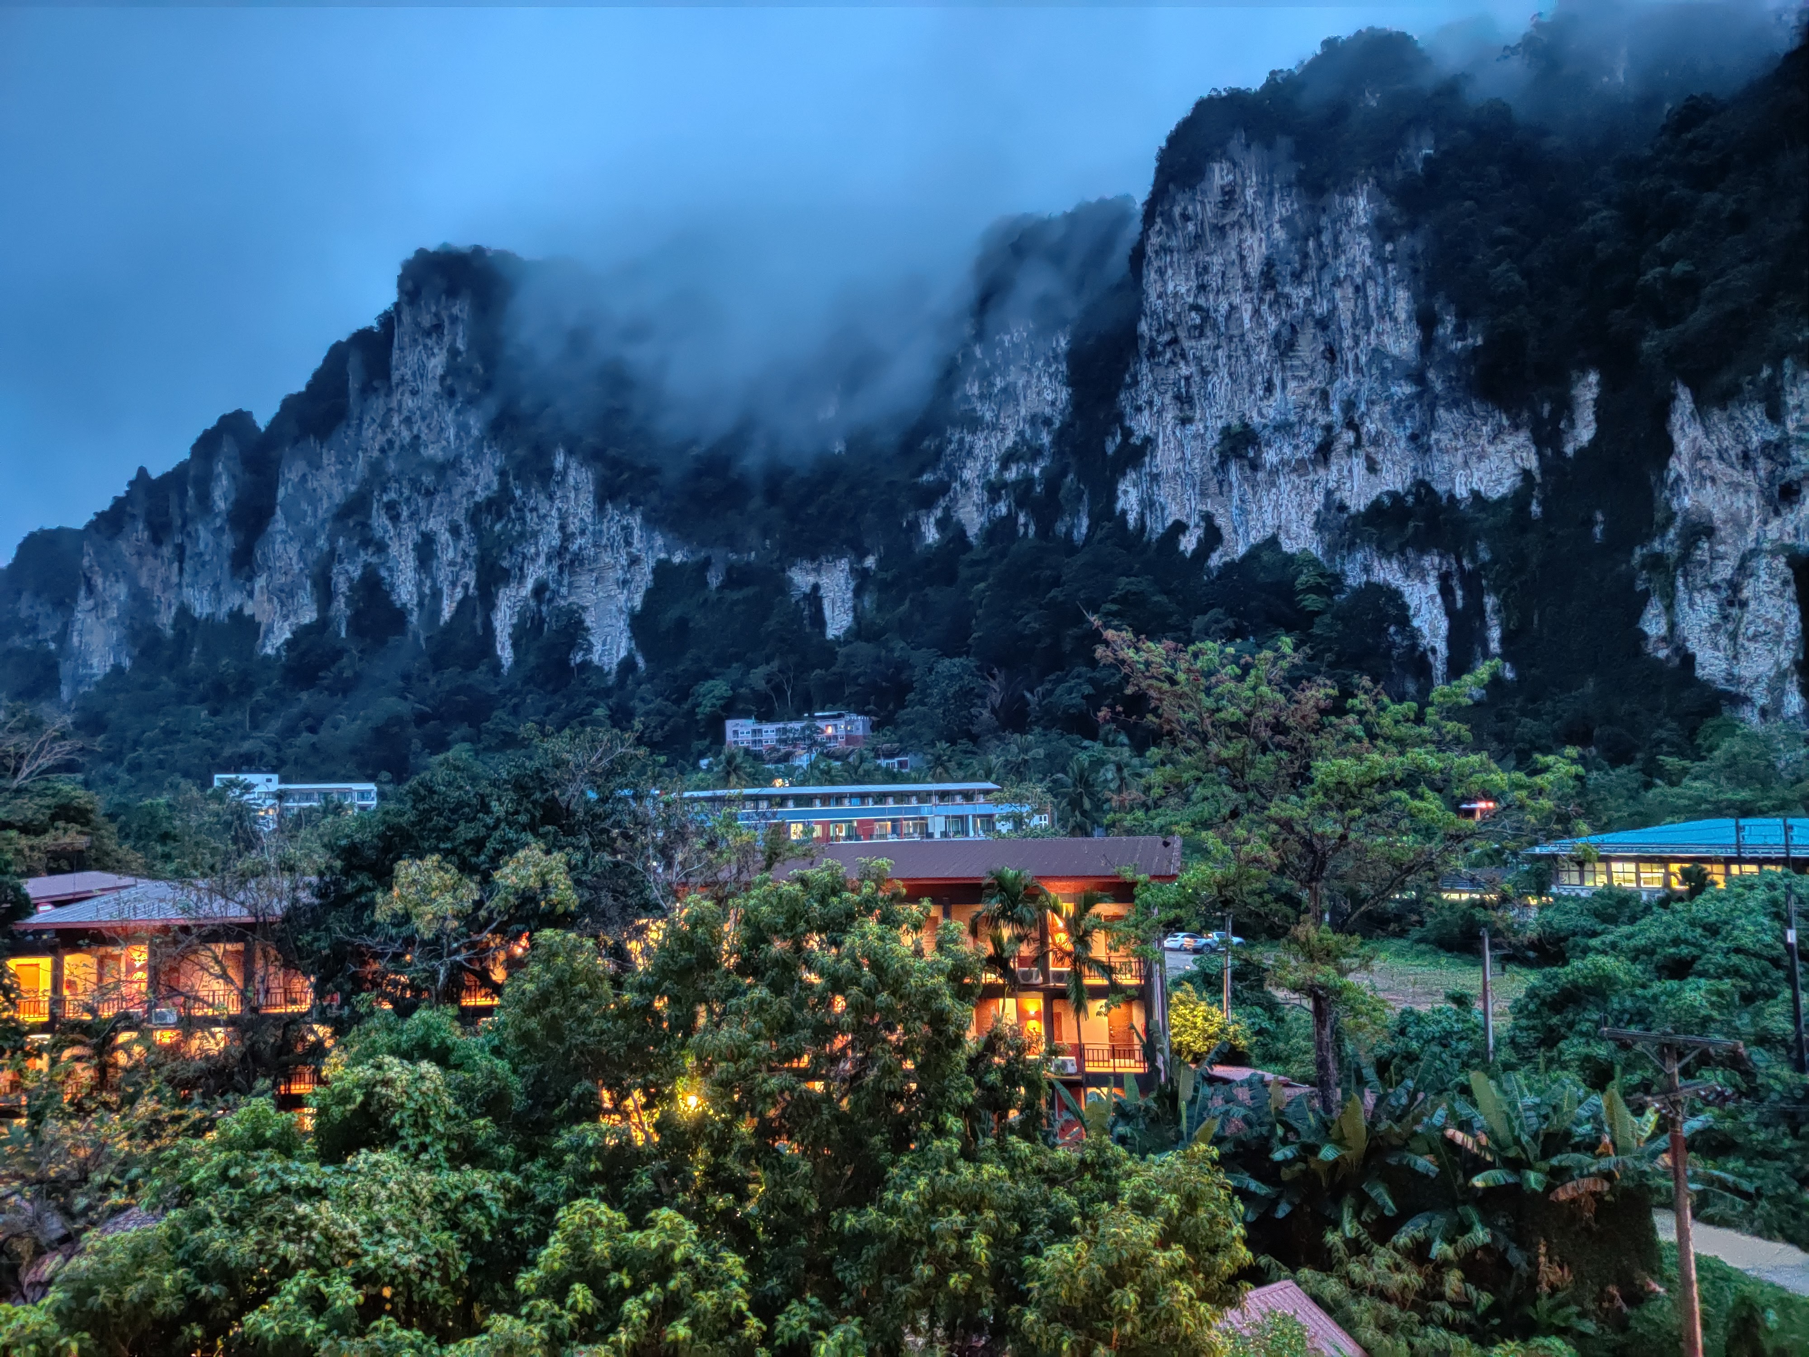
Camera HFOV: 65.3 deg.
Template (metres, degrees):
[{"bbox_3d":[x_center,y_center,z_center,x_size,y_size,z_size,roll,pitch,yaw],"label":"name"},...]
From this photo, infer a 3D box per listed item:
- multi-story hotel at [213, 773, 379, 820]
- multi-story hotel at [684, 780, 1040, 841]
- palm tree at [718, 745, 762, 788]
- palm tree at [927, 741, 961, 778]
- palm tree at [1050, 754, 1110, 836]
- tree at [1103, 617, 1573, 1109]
[{"bbox_3d":[-104.909,21.140,245.654,28.000,9.000,11.000,-1,-4,-6],"label":"multi-story hotel"},{"bbox_3d":[-6.140,19.971,208.629,52.000,9.600,12.000,-1,-4,-11],"label":"multi-story hotel"},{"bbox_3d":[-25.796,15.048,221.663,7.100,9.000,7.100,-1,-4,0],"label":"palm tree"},{"bbox_3d":[6.382,14.627,227.681,5.600,8.500,5.600,-1,-4,0],"label":"palm tree"},{"bbox_3d":[21.867,14.685,174.588,7.800,11.000,7.800,-1,-4,0],"label":"palm tree"},{"bbox_3d":[13.545,6.411,43.400,15.000,16.000,13.500,-1,-4,0],"label":"tree"}]

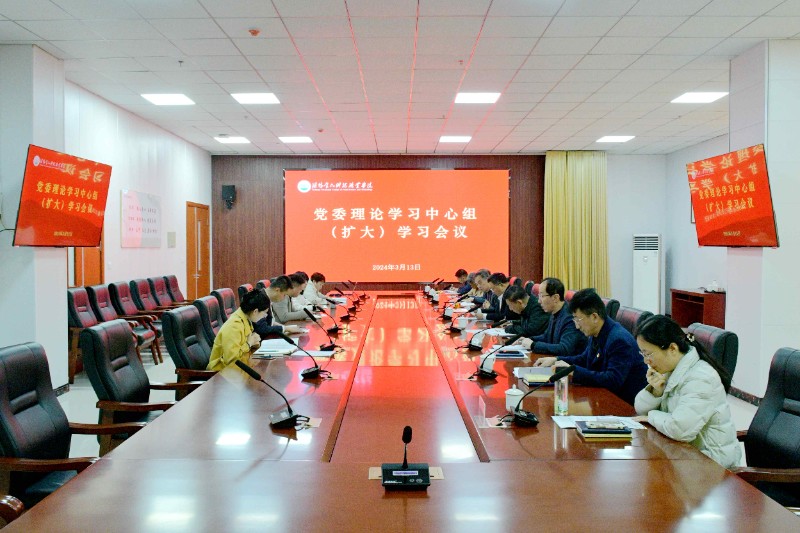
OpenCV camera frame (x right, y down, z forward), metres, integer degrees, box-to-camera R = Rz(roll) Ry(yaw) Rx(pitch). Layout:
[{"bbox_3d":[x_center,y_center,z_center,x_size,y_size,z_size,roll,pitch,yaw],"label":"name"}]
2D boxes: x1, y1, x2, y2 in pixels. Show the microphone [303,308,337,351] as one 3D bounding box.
[{"bbox_3d":[-0.623,0.485,4.678,0.250,0.315,0.140,0,2,-9],"label":"microphone"}]

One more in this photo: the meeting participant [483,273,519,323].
[{"bbox_3d":[1.210,0.720,6.600,0.660,1.280,0.540,0,1,0],"label":"meeting participant"}]

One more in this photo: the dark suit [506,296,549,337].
[{"bbox_3d":[1.205,0.530,5.228,0.650,0.600,0.520,0,2,0],"label":"dark suit"}]

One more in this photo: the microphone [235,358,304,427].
[{"bbox_3d":[-0.586,0.555,2.650,0.265,0.310,0.140,-1,2,-18],"label":"microphone"}]

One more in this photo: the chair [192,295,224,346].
[{"bbox_3d":[-1.567,0.859,5.830,0.680,1.080,0.600,0,2,0],"label":"chair"}]

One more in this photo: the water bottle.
[{"bbox_3d":[0.764,0.592,2.840,0.065,0.215,0.065,0,1,0],"label":"water bottle"}]

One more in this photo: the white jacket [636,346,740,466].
[{"bbox_3d":[1.352,0.679,2.816,0.460,0.640,0.530,0,2,0],"label":"white jacket"}]

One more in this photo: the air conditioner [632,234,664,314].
[{"bbox_3d":[5.163,0.243,12.471,0.530,1.780,0.370,2,3,44],"label":"air conditioner"}]

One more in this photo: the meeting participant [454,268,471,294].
[{"bbox_3d":[1.141,0.610,8.932,0.750,1.200,0.520,0,2,0],"label":"meeting participant"}]

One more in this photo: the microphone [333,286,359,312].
[{"bbox_3d":[-0.656,0.406,7.377,0.260,0.290,0.140,0,2,-6],"label":"microphone"}]

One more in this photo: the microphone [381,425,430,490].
[{"bbox_3d":[0.024,0.599,1.962,0.150,0.270,0.250,0,2,0],"label":"microphone"}]

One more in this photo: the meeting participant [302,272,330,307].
[{"bbox_3d":[-1.302,0.684,9.126,0.680,1.210,0.480,0,2,0],"label":"meeting participant"}]

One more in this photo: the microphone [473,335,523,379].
[{"bbox_3d":[0.558,0.514,3.422,0.290,0.230,0.140,0,2,0],"label":"microphone"}]

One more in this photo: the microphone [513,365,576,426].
[{"bbox_3d":[0.660,0.577,2.720,0.290,0.250,0.160,0,1,0],"label":"microphone"}]

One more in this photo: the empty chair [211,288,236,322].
[{"bbox_3d":[-1.668,0.826,6.849,0.680,1.080,0.600,0,2,0],"label":"empty chair"}]

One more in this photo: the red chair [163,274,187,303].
[{"bbox_3d":[-3.729,0.662,10.422,0.680,1.000,0.620,0,2,0],"label":"red chair"}]

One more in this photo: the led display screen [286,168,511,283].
[{"bbox_3d":[-0.045,-0.877,12.728,4.800,2.400,0.100,0,2,0],"label":"led display screen"}]

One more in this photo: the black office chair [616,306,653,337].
[{"bbox_3d":[1.508,0.870,4.614,0.720,1.080,0.620,0,2,0],"label":"black office chair"}]

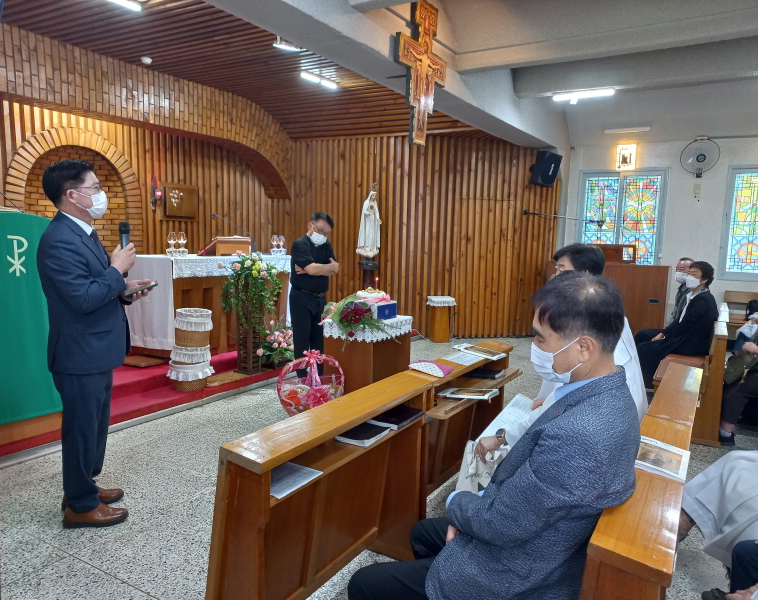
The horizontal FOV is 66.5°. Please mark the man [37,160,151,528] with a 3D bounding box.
[{"bbox_3d":[-1.381,0.225,2.866,0.510,1.770,0.470,-1,9,-17],"label":"man"}]

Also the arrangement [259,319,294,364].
[{"bbox_3d":[-0.980,0.413,5.576,0.380,0.460,0.320,-4,10,-35],"label":"arrangement"}]

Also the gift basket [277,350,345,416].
[{"bbox_3d":[-0.505,0.644,4.338,0.490,0.560,0.380,0,8,-8],"label":"gift basket"}]

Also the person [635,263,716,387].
[{"bbox_3d":[2.641,0.258,5.165,0.650,1.230,0.460,5,9,26],"label":"person"}]

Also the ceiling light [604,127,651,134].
[{"bbox_3d":[2.970,-2.026,6.905,0.540,0.060,0.080,6,10,31],"label":"ceiling light"}]

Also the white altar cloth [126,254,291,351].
[{"bbox_3d":[-1.666,0.007,5.827,0.720,0.920,1.558,6,10,32],"label":"white altar cloth"}]

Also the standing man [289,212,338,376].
[{"bbox_3d":[-0.602,-0.016,5.351,0.340,1.570,0.450,9,11,41],"label":"standing man"}]

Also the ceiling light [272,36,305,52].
[{"bbox_3d":[-0.781,-2.178,4.935,0.320,0.140,0.100,-5,10,-37],"label":"ceiling light"}]

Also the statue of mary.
[{"bbox_3d":[-0.134,-1.049,7.724,0.320,0.960,0.270,-1,9,-18],"label":"statue of mary"}]

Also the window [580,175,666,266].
[{"bbox_3d":[3.043,-0.996,7.291,0.960,1.240,0.100,6,10,31],"label":"window"}]

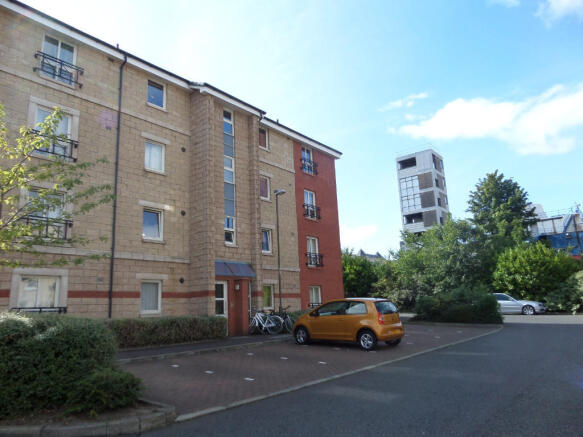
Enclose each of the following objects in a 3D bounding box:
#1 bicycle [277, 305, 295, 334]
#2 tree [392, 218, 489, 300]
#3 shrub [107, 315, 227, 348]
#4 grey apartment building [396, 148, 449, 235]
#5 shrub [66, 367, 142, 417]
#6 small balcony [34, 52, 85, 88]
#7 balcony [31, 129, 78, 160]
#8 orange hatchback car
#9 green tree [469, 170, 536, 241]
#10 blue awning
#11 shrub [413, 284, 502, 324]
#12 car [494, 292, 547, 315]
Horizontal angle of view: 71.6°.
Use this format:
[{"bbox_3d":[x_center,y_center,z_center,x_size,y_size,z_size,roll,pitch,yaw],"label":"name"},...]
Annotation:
[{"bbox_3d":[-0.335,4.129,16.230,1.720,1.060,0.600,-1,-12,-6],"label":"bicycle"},{"bbox_3d":[12.037,3.905,32.243,7.400,7.479,7.400,-6,-12,20],"label":"tree"},{"bbox_3d":[-4.410,3.811,14.057,1.000,1.000,4.800,-11,-15,38],"label":"shrub"},{"bbox_3d":[21.615,1.861,64.259,5.927,23.864,4.847,-11,-15,38],"label":"grey apartment building"},{"bbox_3d":[-2.684,2.469,5.800,0.950,0.600,0.900,-11,-15,38],"label":"shrub"},{"bbox_3d":[-7.674,-4.889,13.390,0.240,0.680,1.460,-11,-15,38],"label":"small balcony"},{"bbox_3d":[-7.575,-2.311,12.880,0.240,0.680,1.420,-11,-15,38],"label":"balcony"},{"bbox_3d":[1.753,3.318,13.021,3.557,1.480,1.650,-9,-14,40],"label":"orange hatchback car"},{"bbox_3d":[21.311,2.002,39.620,7.600,13.627,7.600,-8,-13,28],"label":"green tree"},{"bbox_3d":[-2.425,2.098,16.694,0.520,0.680,2.270,-11,-15,38],"label":"blue awning"},{"bbox_3d":[8.874,4.892,22.269,4.300,1.800,1.600,-11,-15,38],"label":"shrub"},{"bbox_3d":[15.785,6.266,29.420,4.600,1.420,1.800,-11,-15,37],"label":"car"}]

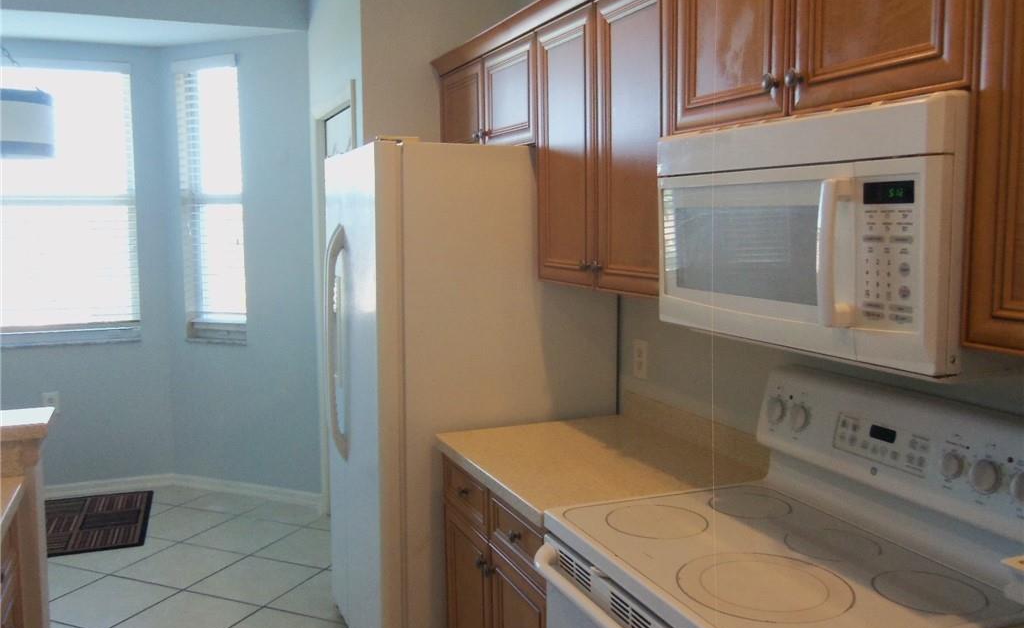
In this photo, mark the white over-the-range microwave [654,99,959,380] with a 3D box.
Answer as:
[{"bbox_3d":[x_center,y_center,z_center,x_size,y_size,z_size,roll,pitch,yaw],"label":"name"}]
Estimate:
[{"bbox_3d":[0.640,-0.162,1.645,0.403,0.419,0.760,-2,7,-23],"label":"white over-the-range microwave"}]

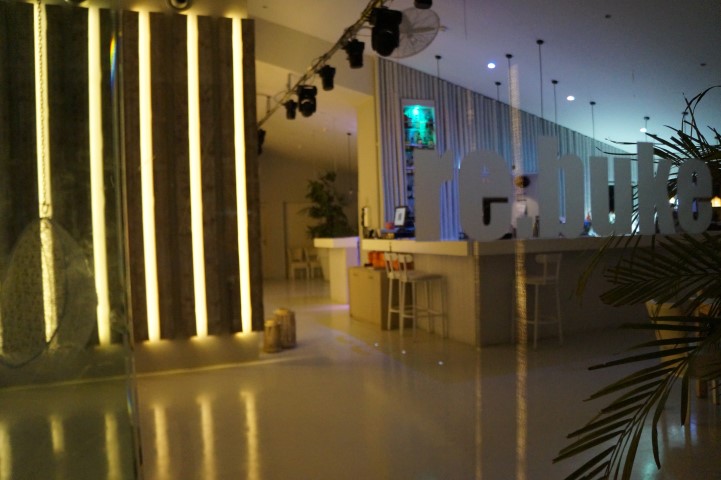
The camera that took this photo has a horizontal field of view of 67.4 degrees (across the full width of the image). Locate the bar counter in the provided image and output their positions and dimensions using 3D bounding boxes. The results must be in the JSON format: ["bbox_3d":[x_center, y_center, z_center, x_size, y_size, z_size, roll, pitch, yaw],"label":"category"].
[{"bbox_3d":[1.944,0.542,7.802,2.950,1.150,3.100,-2,1,-25],"label":"bar counter"}]

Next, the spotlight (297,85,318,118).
[{"bbox_3d":[-0.725,-1.911,7.422,0.290,0.430,0.280,-1,1,0],"label":"spotlight"}]

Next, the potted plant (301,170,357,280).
[{"bbox_3d":[-0.728,-0.330,12.300,1.250,2.450,1.250,-1,1,0],"label":"potted plant"}]

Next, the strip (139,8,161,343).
[{"bbox_3d":[-1.996,-0.596,5.120,0.105,3.116,0.080,-2,1,-17],"label":"strip"}]

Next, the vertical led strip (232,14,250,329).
[{"bbox_3d":[-1.173,-0.632,5.365,0.105,3.112,0.080,-2,1,-17],"label":"vertical led strip"}]

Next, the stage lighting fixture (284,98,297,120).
[{"bbox_3d":[-1.057,-1.974,8.195,0.180,0.310,0.210,-1,1,0],"label":"stage lighting fixture"}]

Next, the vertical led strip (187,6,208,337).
[{"bbox_3d":[-1.505,-0.584,5.022,0.105,3.000,0.060,-2,1,-18],"label":"vertical led strip"}]

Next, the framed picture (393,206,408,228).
[{"bbox_3d":[0.599,-0.337,8.100,0.210,0.300,0.040,-1,-14,25],"label":"framed picture"}]

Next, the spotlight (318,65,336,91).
[{"bbox_3d":[-0.396,-1.961,6.531,0.210,0.310,0.230,-1,1,0],"label":"spotlight"}]

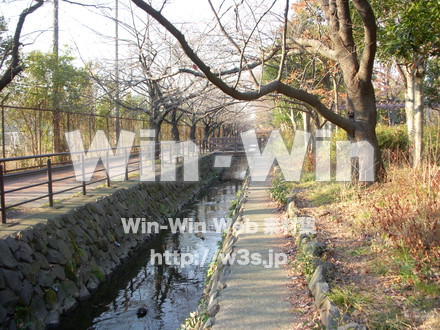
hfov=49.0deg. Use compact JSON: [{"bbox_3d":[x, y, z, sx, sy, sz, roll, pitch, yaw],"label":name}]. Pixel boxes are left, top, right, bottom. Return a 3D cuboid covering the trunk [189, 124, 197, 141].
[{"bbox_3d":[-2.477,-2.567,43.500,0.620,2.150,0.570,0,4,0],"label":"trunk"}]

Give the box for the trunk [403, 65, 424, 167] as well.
[{"bbox_3d":[6.400,-1.560,16.000,0.680,3.500,0.520,2,4,22],"label":"trunk"}]

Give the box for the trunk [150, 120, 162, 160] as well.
[{"bbox_3d":[-3.892,-1.501,29.600,0.730,2.500,0.620,0,4,0],"label":"trunk"}]

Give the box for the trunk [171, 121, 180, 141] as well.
[{"bbox_3d":[-3.363,-2.192,36.500,0.680,2.350,0.620,0,4,0],"label":"trunk"}]

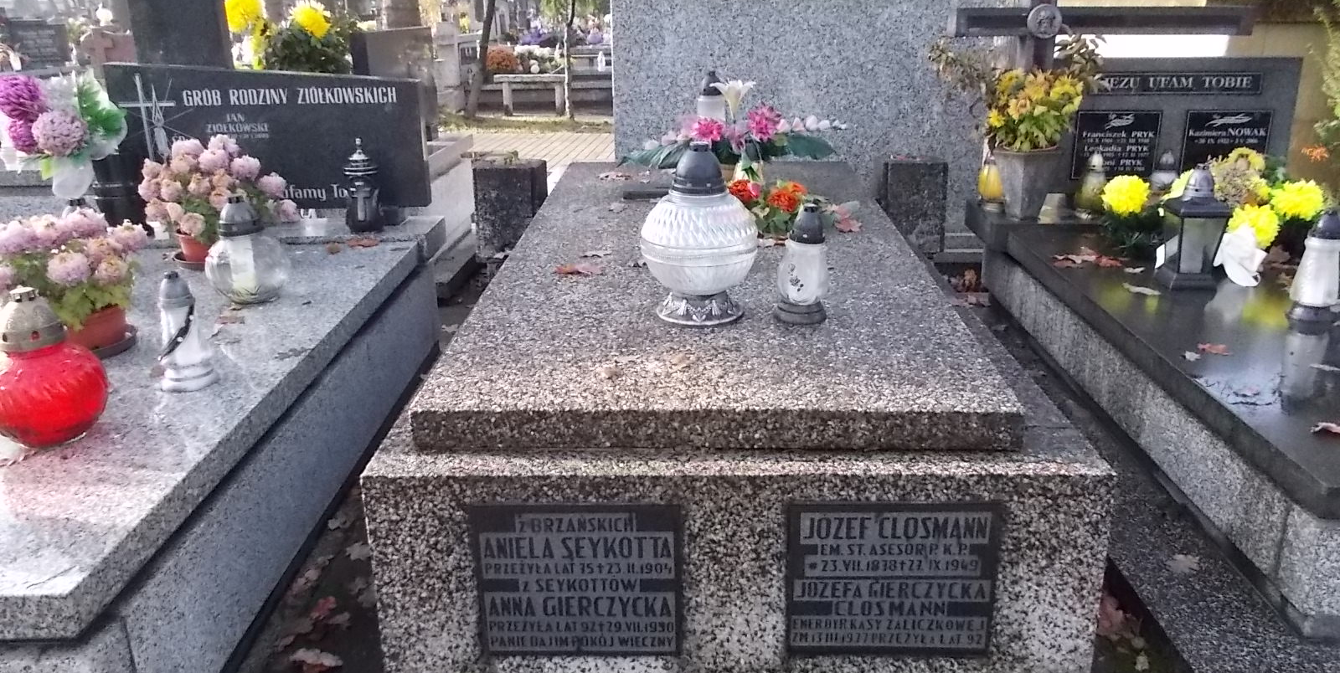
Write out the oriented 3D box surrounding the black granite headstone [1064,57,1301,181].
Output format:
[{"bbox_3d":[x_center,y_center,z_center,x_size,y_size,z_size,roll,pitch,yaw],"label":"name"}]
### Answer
[{"bbox_3d":[1.663,-0.697,3.381,0.790,0.465,0.085,0,19,1],"label":"black granite headstone"}]

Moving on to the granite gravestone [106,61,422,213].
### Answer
[{"bbox_3d":[-1.169,-0.590,2.966,0.895,0.420,0.075,0,19,1],"label":"granite gravestone"}]

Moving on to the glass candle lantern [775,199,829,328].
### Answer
[{"bbox_3d":[0.249,-0.143,1.897,0.101,0.219,0.101,0,19,2],"label":"glass candle lantern"}]

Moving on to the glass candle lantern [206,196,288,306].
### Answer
[{"bbox_3d":[-1.034,-0.218,2.460,0.194,0.244,0.194,0,19,2],"label":"glass candle lantern"}]

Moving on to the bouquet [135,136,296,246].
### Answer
[{"bbox_3d":[-1.221,-0.389,2.720,0.400,0.280,0.360,0,19,2],"label":"bouquet"}]

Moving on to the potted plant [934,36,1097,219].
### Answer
[{"bbox_3d":[1.112,-0.685,3.303,0.480,0.545,0.400,0,18,2],"label":"potted plant"}]

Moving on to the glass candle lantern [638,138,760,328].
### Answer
[{"bbox_3d":[0.054,-0.196,1.895,0.223,0.326,0.223,0,19,2],"label":"glass candle lantern"}]

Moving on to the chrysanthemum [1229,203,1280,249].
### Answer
[{"bbox_3d":[1.468,-0.278,2.530,0.118,0.112,0.115,0,19,2],"label":"chrysanthemum"}]

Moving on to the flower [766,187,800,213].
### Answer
[{"bbox_3d":[0.279,-0.336,2.469,0.080,0.055,0.075,0,18,2],"label":"flower"}]

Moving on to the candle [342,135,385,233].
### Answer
[{"bbox_3d":[-0.899,-0.447,2.958,0.120,0.269,0.120,0,19,2],"label":"candle"}]

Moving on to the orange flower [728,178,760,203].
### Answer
[{"bbox_3d":[0.182,-0.362,2.496,0.080,0.055,0.075,0,18,2],"label":"orange flower"}]

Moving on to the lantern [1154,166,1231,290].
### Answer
[{"bbox_3d":[1.319,-0.280,2.541,0.112,0.305,0.115,0,18,2],"label":"lantern"}]

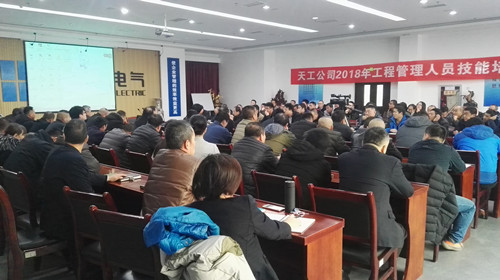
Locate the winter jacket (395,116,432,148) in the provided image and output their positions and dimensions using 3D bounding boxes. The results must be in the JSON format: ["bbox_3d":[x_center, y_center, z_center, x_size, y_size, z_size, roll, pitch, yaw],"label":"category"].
[{"bbox_3d":[2.167,0.075,4.910,0.570,0.680,0.500,5,8,42],"label":"winter jacket"}]

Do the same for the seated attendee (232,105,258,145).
[{"bbox_3d":[-0.005,0.247,5.201,0.560,1.380,0.780,5,8,38],"label":"seated attendee"}]

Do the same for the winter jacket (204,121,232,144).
[{"bbox_3d":[-0.452,0.063,5.560,0.540,0.640,0.500,5,8,42],"label":"winter jacket"}]

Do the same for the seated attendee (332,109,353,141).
[{"bbox_3d":[1.419,0.215,5.712,0.540,1.300,0.750,5,8,42],"label":"seated attendee"}]

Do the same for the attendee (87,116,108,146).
[{"bbox_3d":[-2.102,0.282,5.387,0.550,1.300,0.800,6,9,44],"label":"attendee"}]

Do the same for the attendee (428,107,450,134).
[{"bbox_3d":[3.318,0.118,6.684,0.800,1.300,0.550,-5,8,-36],"label":"attendee"}]

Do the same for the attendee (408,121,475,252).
[{"bbox_3d":[1.910,0.479,3.721,0.620,1.240,0.820,5,8,36],"label":"attendee"}]

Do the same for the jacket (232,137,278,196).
[{"bbox_3d":[0.054,0.324,3.400,0.550,0.640,0.500,5,8,42],"label":"jacket"}]

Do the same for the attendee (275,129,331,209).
[{"bbox_3d":[0.557,0.523,3.156,0.560,1.250,0.780,5,8,42],"label":"attendee"}]

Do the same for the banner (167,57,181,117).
[{"bbox_3d":[-3.146,-2.179,15.454,0.576,2.384,0.040,-6,9,-42],"label":"banner"}]

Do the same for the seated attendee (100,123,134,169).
[{"bbox_3d":[-1.544,0.374,4.867,0.540,1.200,0.820,5,8,38],"label":"seated attendee"}]

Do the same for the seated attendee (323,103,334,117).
[{"bbox_3d":[1.837,-0.161,9.068,0.780,1.300,0.520,-5,8,-36],"label":"seated attendee"}]

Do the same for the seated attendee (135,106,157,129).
[{"bbox_3d":[-1.714,0.129,6.467,0.550,1.340,0.780,5,8,38],"label":"seated attendee"}]

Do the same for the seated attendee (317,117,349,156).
[{"bbox_3d":[0.938,0.381,4.436,0.570,1.280,0.800,5,8,38],"label":"seated attendee"}]

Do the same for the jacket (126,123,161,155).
[{"bbox_3d":[-1.247,0.150,4.529,0.550,0.640,0.500,5,8,42],"label":"jacket"}]

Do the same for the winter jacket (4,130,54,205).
[{"bbox_3d":[-2.023,0.277,3.546,0.540,0.700,0.520,6,9,44],"label":"winter jacket"}]

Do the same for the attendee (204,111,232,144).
[{"bbox_3d":[-0.375,0.237,5.618,0.550,1.300,0.760,5,8,42],"label":"attendee"}]

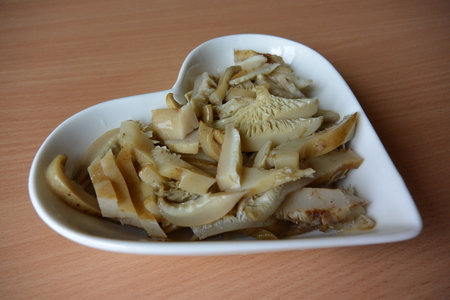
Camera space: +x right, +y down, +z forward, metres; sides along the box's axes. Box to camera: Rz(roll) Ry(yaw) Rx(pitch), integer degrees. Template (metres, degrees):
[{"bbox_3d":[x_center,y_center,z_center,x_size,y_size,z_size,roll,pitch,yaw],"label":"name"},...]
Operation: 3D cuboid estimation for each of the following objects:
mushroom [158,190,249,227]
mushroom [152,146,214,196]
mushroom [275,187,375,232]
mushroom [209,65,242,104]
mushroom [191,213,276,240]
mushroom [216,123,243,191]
[{"bbox_3d":[-0.011,0.030,0.189,0.045,0.014,0.014,-3,75,-1],"label":"mushroom"},{"bbox_3d":[-0.024,0.011,0.208,0.037,0.010,0.015,30,62,29],"label":"mushroom"},{"bbox_3d":[0.054,0.032,0.198,0.051,0.010,0.020,-1,65,5],"label":"mushroom"},{"bbox_3d":[0.002,-0.048,0.262,0.008,0.008,0.044,16,45,14],"label":"mushroom"},{"bbox_3d":[0.005,0.040,0.192,0.044,0.009,0.010,-4,65,-5],"label":"mushroom"},{"bbox_3d":[0.003,0.003,0.213,0.009,0.011,0.038,12,54,-11],"label":"mushroom"}]

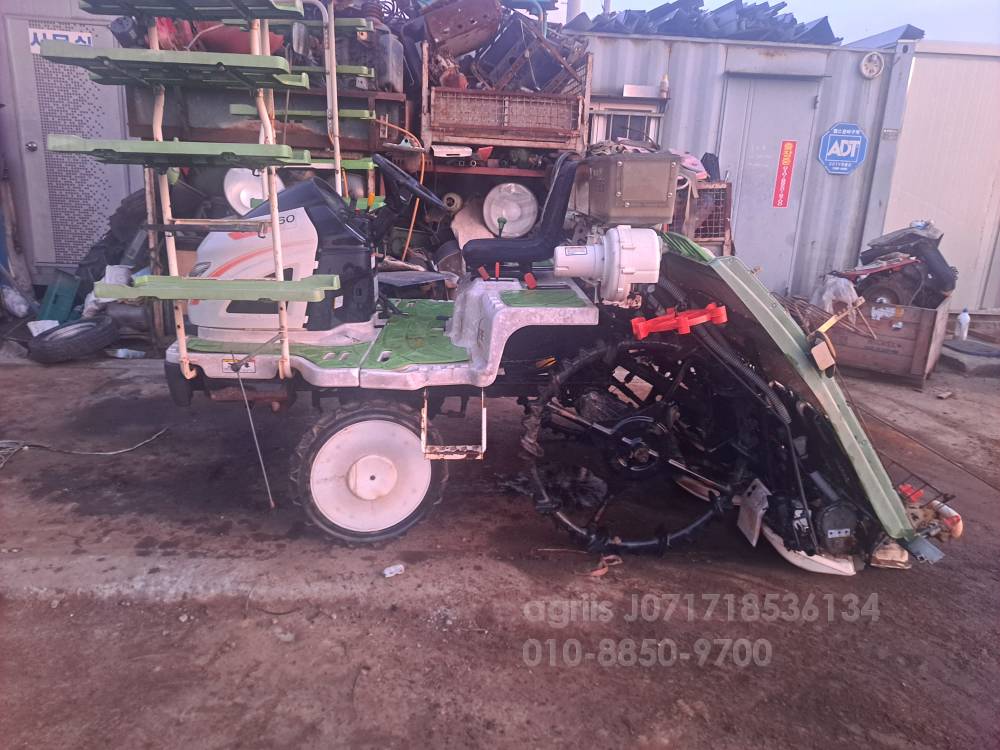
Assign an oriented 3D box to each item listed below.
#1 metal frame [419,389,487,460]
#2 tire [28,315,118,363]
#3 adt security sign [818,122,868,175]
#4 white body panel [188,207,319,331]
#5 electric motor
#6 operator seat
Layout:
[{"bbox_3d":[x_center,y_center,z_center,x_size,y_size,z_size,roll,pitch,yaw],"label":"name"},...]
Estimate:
[{"bbox_3d":[-0.186,0.198,2.892,0.255,0.300,0.110,2,16,-4],"label":"metal frame"},{"bbox_3d":[-3.145,-0.260,5.350,0.595,0.170,0.595,-9,24,3],"label":"tire"},{"bbox_3d":[2.929,-1.929,6.150,0.395,0.410,0.020,2,16,-2],"label":"adt security sign"},{"bbox_3d":[-1.094,-0.484,3.219,0.500,0.490,0.440,2,16,-4],"label":"white body panel"},{"bbox_3d":[0.459,-0.476,3.083,0.420,0.310,0.300,2,16,-4],"label":"electric motor"},{"bbox_3d":[0.083,-0.729,3.240,0.490,0.480,0.450,2,16,-4],"label":"operator seat"}]

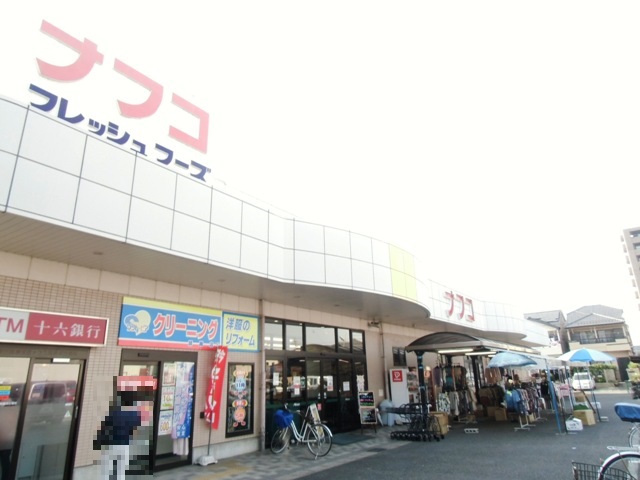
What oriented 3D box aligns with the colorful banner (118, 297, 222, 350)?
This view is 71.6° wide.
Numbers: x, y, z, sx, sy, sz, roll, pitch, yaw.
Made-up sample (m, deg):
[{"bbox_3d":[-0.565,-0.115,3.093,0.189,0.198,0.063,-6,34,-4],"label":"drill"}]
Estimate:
[{"bbox_3d":[-3.037,1.822,9.402,0.100,0.930,2.530,-13,-21,33],"label":"colorful banner"}]

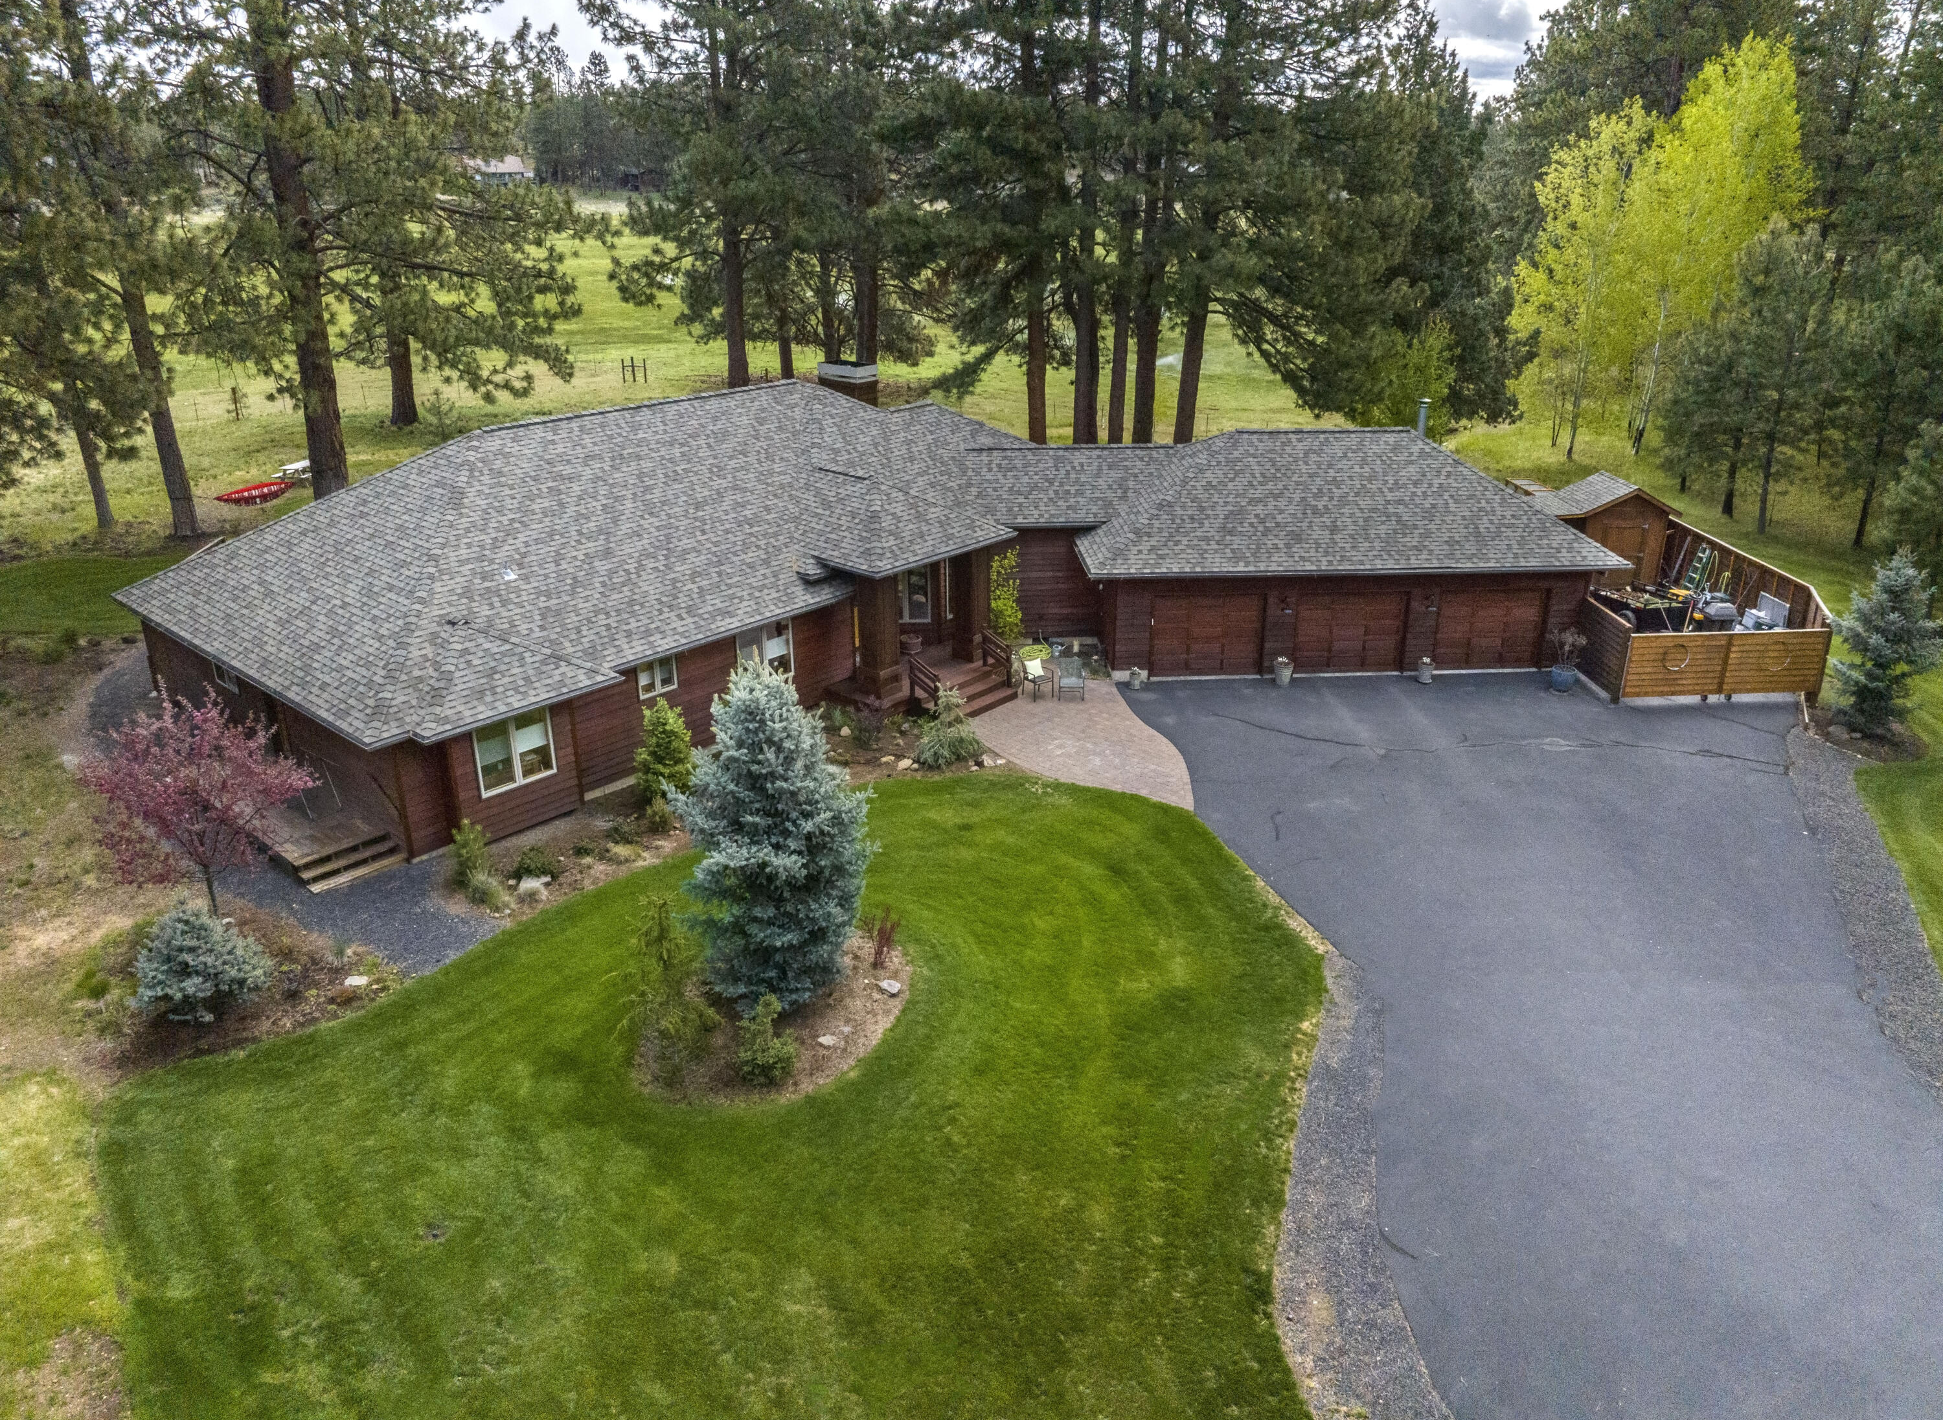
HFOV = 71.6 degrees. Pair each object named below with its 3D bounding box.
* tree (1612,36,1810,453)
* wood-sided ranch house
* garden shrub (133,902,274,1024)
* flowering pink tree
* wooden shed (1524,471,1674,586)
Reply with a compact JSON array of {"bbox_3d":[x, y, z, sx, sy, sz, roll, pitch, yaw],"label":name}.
[{"bbox_3d":[29.141,-18.147,53.900,6.200,15.600,6.000,0,23,0],"label":"tree"},{"bbox_3d":[-1.897,-4.600,33.638,35.300,6.500,20.000,-5,23,-12],"label":"wood-sided ranch house"},{"bbox_3d":[-11.399,3.733,20.000,2.100,1.600,2.100,0,23,0],"label":"garden shrub"},{"bbox_3d":[-12.655,1.494,21.900,3.800,4.000,3.800,0,23,0],"label":"flowering pink tree"},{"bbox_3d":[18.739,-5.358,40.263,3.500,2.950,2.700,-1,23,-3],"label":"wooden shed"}]

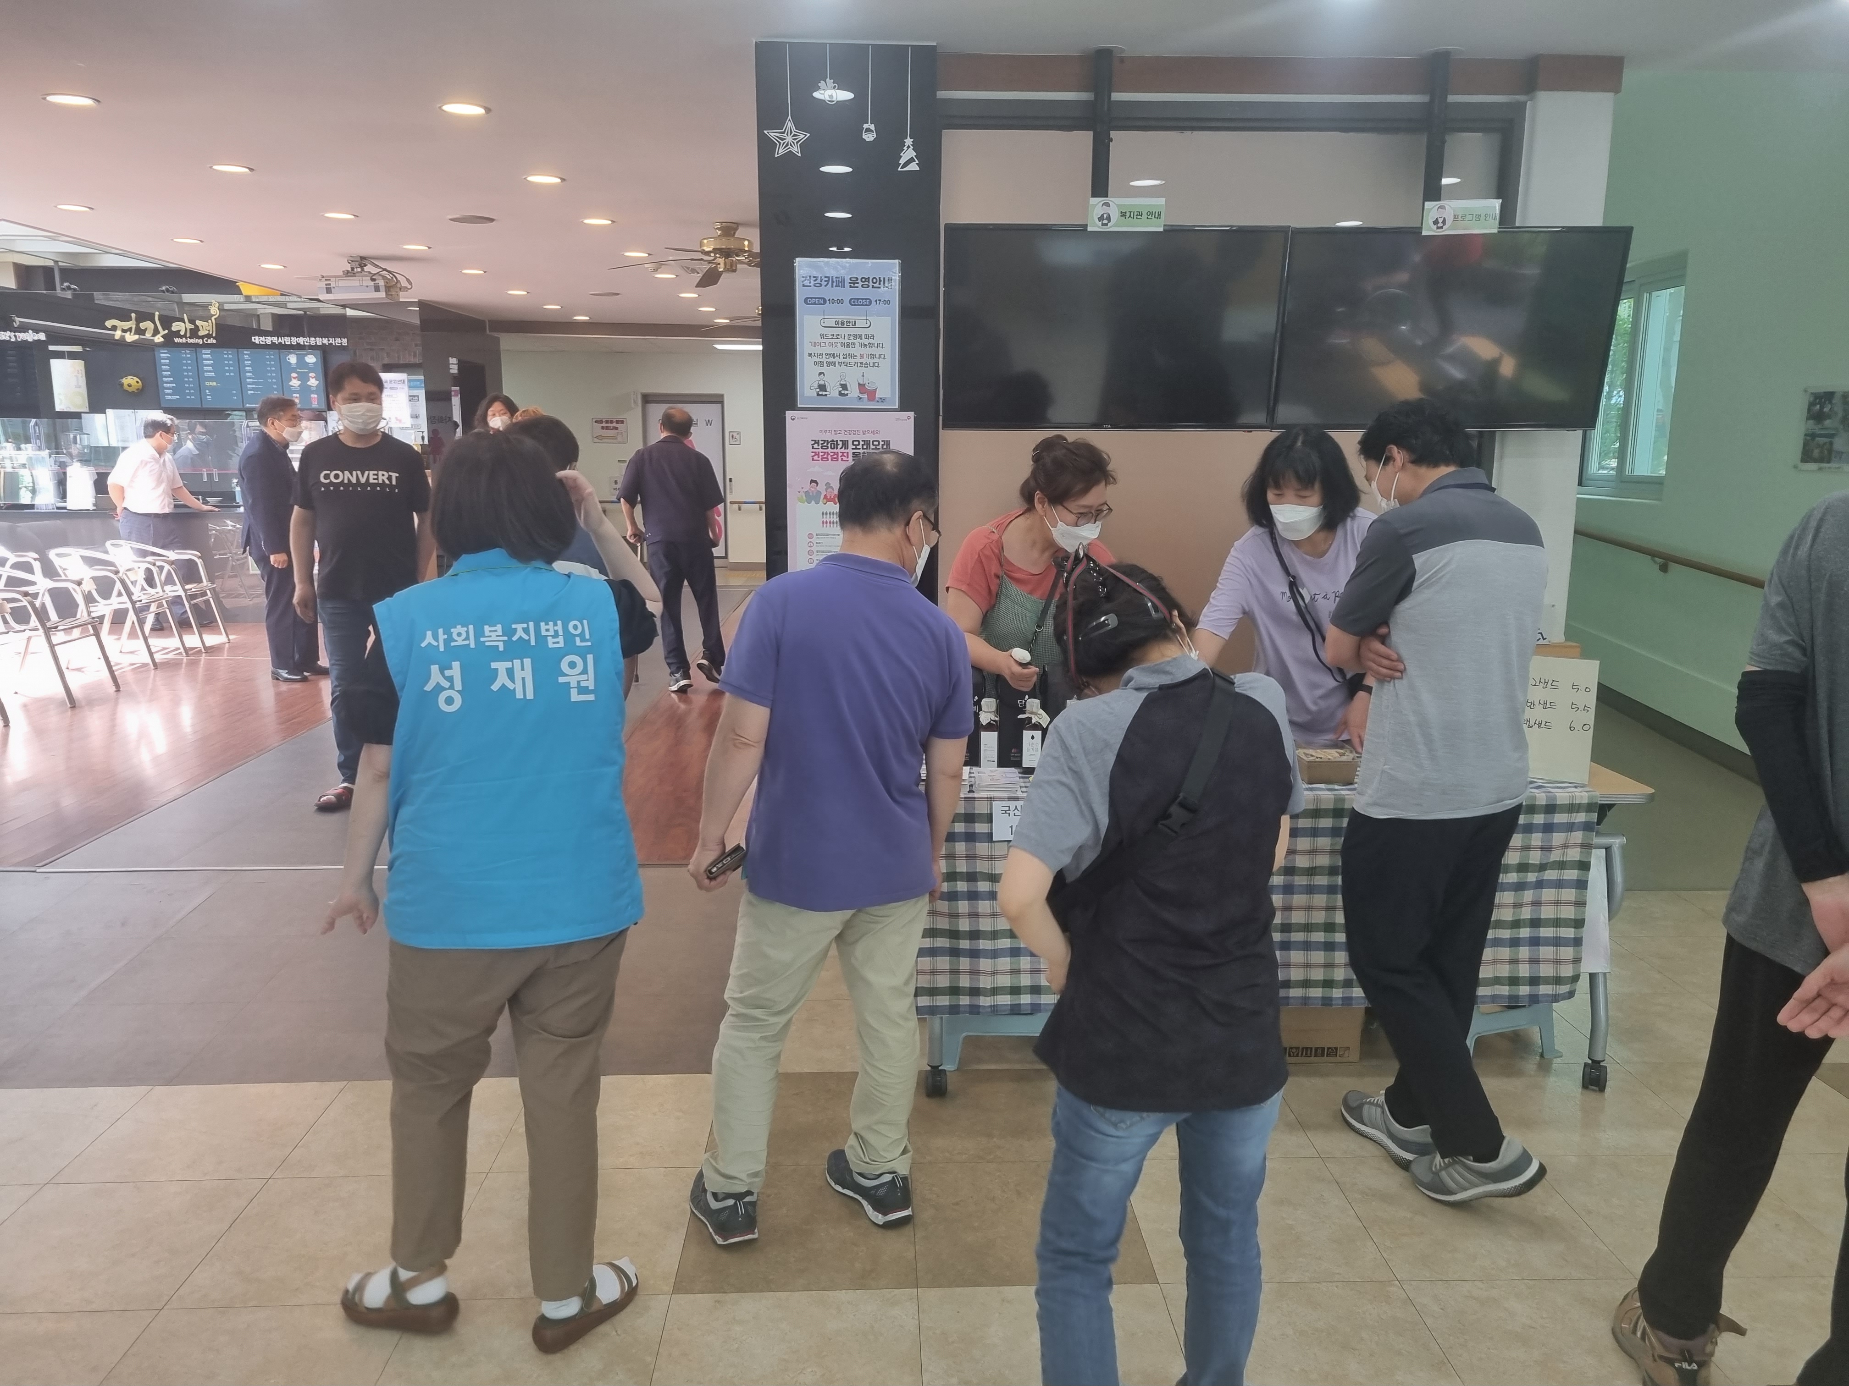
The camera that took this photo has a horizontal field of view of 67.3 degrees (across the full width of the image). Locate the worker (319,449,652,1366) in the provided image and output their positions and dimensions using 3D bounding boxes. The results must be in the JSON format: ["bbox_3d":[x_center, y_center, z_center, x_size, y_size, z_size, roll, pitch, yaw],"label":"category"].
[{"bbox_3d":[-0.725,0.334,2.382,0.540,1.560,0.380,-3,11,-16],"label":"worker"}]

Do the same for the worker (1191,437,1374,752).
[{"bbox_3d":[0.966,0.084,3.744,0.500,1.570,0.450,2,11,10],"label":"worker"}]

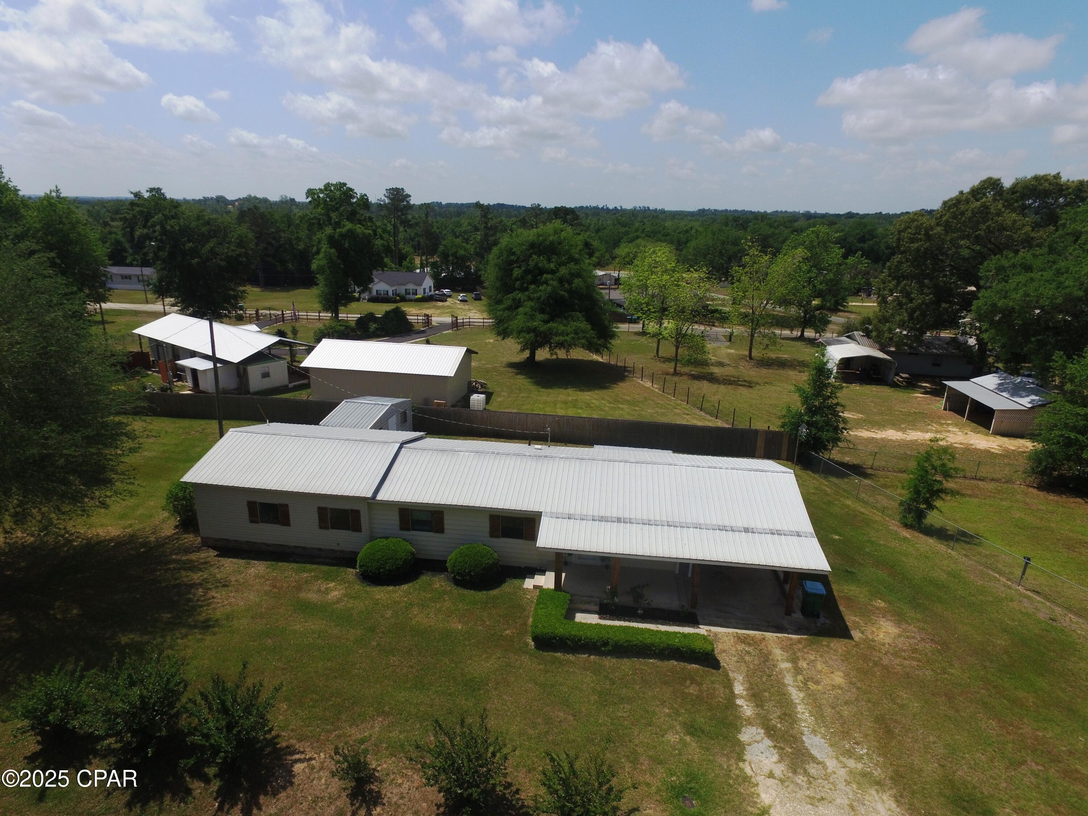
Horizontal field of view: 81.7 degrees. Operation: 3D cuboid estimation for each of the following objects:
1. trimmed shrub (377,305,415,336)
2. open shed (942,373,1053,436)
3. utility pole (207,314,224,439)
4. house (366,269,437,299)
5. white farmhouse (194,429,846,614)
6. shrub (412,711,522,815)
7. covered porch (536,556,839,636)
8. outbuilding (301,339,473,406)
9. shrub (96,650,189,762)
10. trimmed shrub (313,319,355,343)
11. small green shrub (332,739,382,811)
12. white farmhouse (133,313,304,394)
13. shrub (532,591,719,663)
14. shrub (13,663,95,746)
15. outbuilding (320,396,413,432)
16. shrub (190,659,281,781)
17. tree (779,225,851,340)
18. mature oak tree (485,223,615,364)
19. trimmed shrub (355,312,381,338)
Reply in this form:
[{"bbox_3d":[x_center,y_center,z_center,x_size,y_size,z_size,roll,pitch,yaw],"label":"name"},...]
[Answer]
[{"bbox_3d":[-19.566,-11.743,83.393,4.901,3.686,4.901,4,18,6],"label":"trimmed shrub"},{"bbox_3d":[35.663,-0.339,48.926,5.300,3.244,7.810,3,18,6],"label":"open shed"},{"bbox_3d":[-19.955,-1.704,38.357,0.320,7.957,0.320,4,16,-1],"label":"utility pole"},{"bbox_3d":[-34.751,-29.834,151.765,13.200,5.600,9.000,2,18,3],"label":"house"},{"bbox_3d":[-2.123,3.756,26.802,24.580,3.650,9.500,4,18,6],"label":"white farmhouse"},{"bbox_3d":[-1.810,8.141,14.684,2.250,2.050,2.250,4,18,6],"label":"shrub"},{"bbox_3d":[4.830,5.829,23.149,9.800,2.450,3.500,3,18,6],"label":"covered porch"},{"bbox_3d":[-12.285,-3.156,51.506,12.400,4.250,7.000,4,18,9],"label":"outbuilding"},{"bbox_3d":[-10.118,7.589,15.904,2.100,2.700,2.100,1,18,0],"label":"shrub"},{"bbox_3d":[-26.160,-9.794,78.322,5.313,2.560,5.313,4,18,6],"label":"trimmed shrub"},{"bbox_3d":[-4.577,8.486,15.028,0.980,1.050,0.980,4,18,6],"label":"small green shrub"},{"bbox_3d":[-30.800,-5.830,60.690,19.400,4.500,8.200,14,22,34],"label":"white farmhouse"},{"bbox_3d":[2.661,7.289,21.175,5.800,0.640,2.750,3,18,5],"label":"shrub"},{"bbox_3d":[-12.822,7.713,16.486,1.850,2.000,1.850,1,18,0],"label":"shrub"},{"bbox_3d":[-10.815,0.978,39.021,3.100,2.900,6.000,4,18,10],"label":"outbuilding"},{"bbox_3d":[-7.576,7.611,15.365,2.150,2.350,2.150,4,18,6],"label":"shrub"},{"bbox_3d":[36.783,-17.128,86.318,10.200,15.300,10.200,1,18,0],"label":"tree"},{"bbox_3d":[0.576,-11.732,65.475,13.281,14.367,13.281,4,18,6],"label":"mature oak tree"},{"bbox_3d":[-22.819,-10.884,81.520,3.391,3.040,3.391,4,18,6],"label":"trimmed shrub"}]

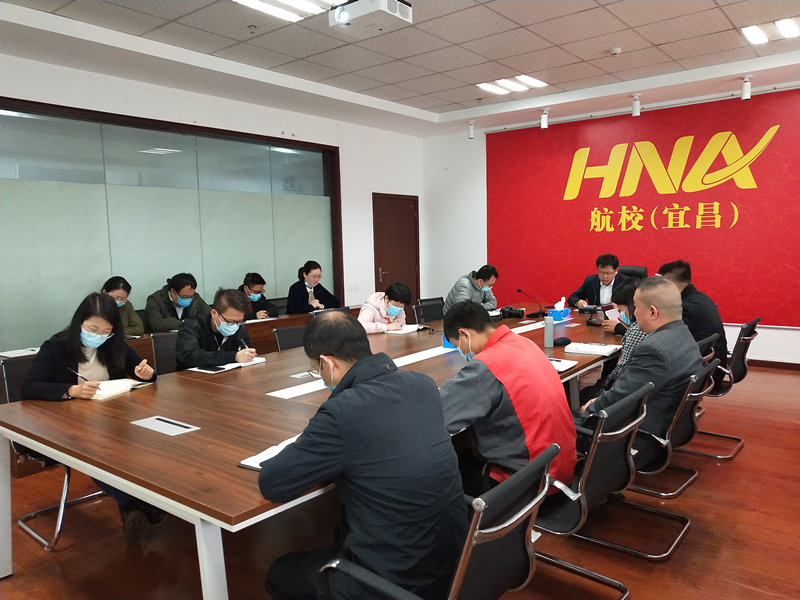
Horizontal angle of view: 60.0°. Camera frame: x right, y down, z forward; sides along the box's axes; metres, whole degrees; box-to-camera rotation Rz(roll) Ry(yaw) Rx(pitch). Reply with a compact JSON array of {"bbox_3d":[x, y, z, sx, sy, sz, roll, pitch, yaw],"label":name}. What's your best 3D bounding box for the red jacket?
[{"bbox_3d":[0.381,0.414,2.676,0.580,0.600,0.530,2,6,40],"label":"red jacket"}]

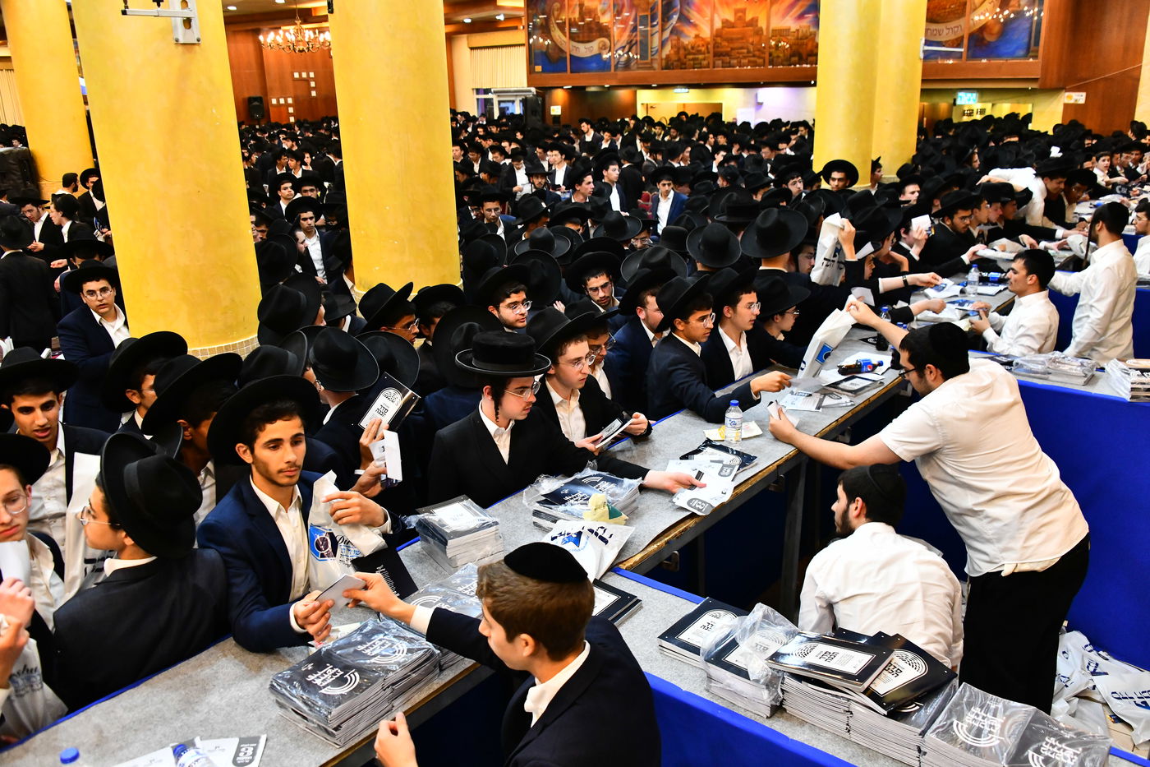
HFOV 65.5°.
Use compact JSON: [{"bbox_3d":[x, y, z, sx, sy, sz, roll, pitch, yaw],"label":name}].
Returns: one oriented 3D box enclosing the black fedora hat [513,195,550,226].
[{"bbox_3d":[-0.319,-1.277,6.550,0.350,0.145,0.310,-28,19,0],"label":"black fedora hat"}]

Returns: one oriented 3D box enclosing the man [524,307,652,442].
[{"bbox_3d":[-0.005,0.522,3.431,0.460,1.660,0.520,12,22,37],"label":"man"}]

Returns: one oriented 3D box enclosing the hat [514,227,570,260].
[{"bbox_3d":[-0.203,-0.831,5.200,0.320,0.135,0.360,16,43,44],"label":"hat"}]

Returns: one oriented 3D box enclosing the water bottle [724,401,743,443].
[{"bbox_3d":[0.577,0.135,3.252,0.064,0.155,0.064,-2,17,0],"label":"water bottle"}]

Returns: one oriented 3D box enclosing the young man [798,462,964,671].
[{"bbox_3d":[0.825,0.857,2.846,0.520,1.340,0.780,-7,19,-17],"label":"young man"}]

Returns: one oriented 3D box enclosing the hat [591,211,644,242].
[{"bbox_3d":[0.284,-1.040,5.950,0.330,0.140,0.370,11,43,34],"label":"hat"}]

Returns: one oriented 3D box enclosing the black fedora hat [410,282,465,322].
[{"bbox_3d":[-0.646,-0.384,4.100,0.340,0.135,0.310,-26,3,32],"label":"black fedora hat"}]

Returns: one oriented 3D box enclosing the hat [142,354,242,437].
[{"bbox_3d":[-1.125,0.007,2.550,0.360,0.140,0.320,-34,10,16],"label":"hat"}]

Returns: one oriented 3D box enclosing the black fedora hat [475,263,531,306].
[{"bbox_3d":[-0.356,-0.459,4.350,0.330,0.140,0.370,-18,-19,-42],"label":"black fedora hat"}]

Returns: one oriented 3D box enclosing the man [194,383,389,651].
[{"bbox_3d":[-0.701,0.852,2.452,0.550,1.800,0.550,-17,23,-41],"label":"man"}]

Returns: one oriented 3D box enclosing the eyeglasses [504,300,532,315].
[{"bbox_3d":[-0.284,-0.350,3.976,0.140,0.045,0.140,20,27,32],"label":"eyeglasses"}]

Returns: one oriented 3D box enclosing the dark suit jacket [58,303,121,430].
[{"bbox_3d":[-2.346,-0.008,4.486,0.500,0.750,0.330,-17,23,-41],"label":"dark suit jacket"}]

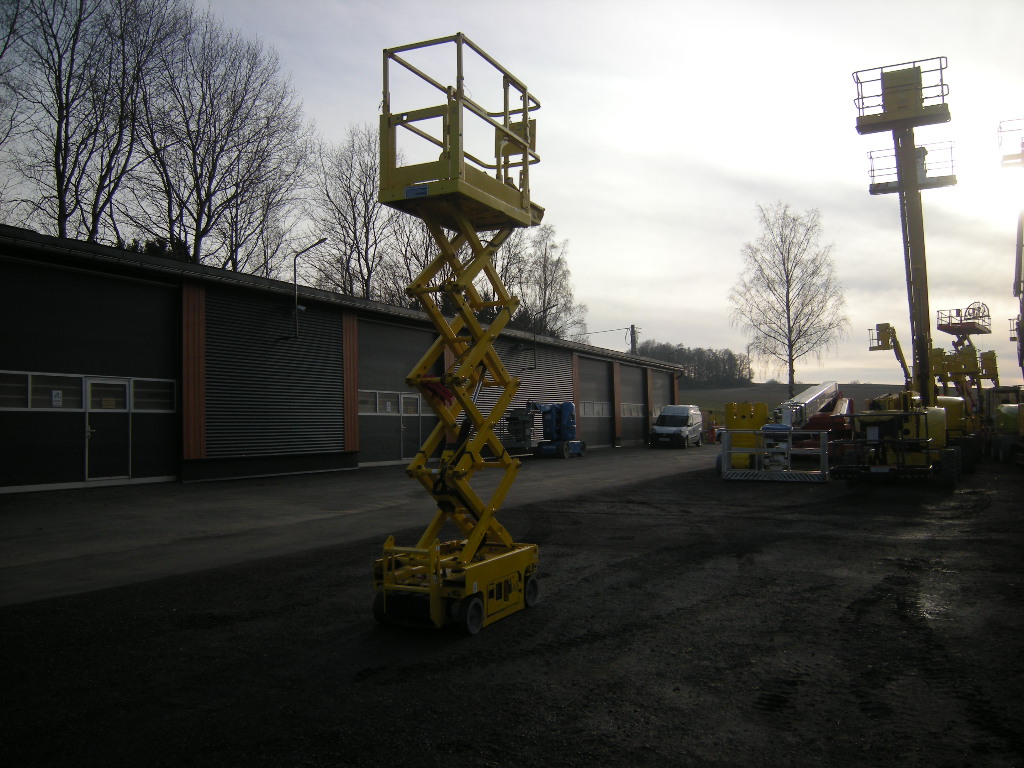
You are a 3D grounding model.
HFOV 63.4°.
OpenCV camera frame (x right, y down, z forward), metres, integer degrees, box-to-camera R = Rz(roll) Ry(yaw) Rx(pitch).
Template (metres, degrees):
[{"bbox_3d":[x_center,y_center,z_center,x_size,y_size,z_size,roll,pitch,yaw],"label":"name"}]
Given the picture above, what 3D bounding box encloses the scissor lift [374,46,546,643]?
[{"bbox_3d":[-0.390,-0.382,7.217,0.780,4.690,1.800,-3,-4,26],"label":"scissor lift"}]

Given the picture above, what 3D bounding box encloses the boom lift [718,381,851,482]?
[{"bbox_3d":[7.994,1.153,22.361,2.350,2.750,8.400,-3,-4,29],"label":"boom lift"}]

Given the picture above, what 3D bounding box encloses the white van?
[{"bbox_3d":[9.622,2.449,48.130,2.020,2.470,5.150,-3,-4,23],"label":"white van"}]

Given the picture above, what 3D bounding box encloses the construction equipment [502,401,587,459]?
[{"bbox_3d":[1.102,1.585,28.741,1.500,2.000,5.200,-3,-4,27],"label":"construction equipment"}]

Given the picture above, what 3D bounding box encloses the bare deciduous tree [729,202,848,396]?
[{"bbox_3d":[20.697,-6.026,62.000,8.900,15.200,8.900,-1,-3,0],"label":"bare deciduous tree"}]

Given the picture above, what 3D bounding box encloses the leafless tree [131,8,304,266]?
[{"bbox_3d":[-14.463,-7.509,40.000,8.600,20.800,8.600,-1,-3,0],"label":"leafless tree"}]

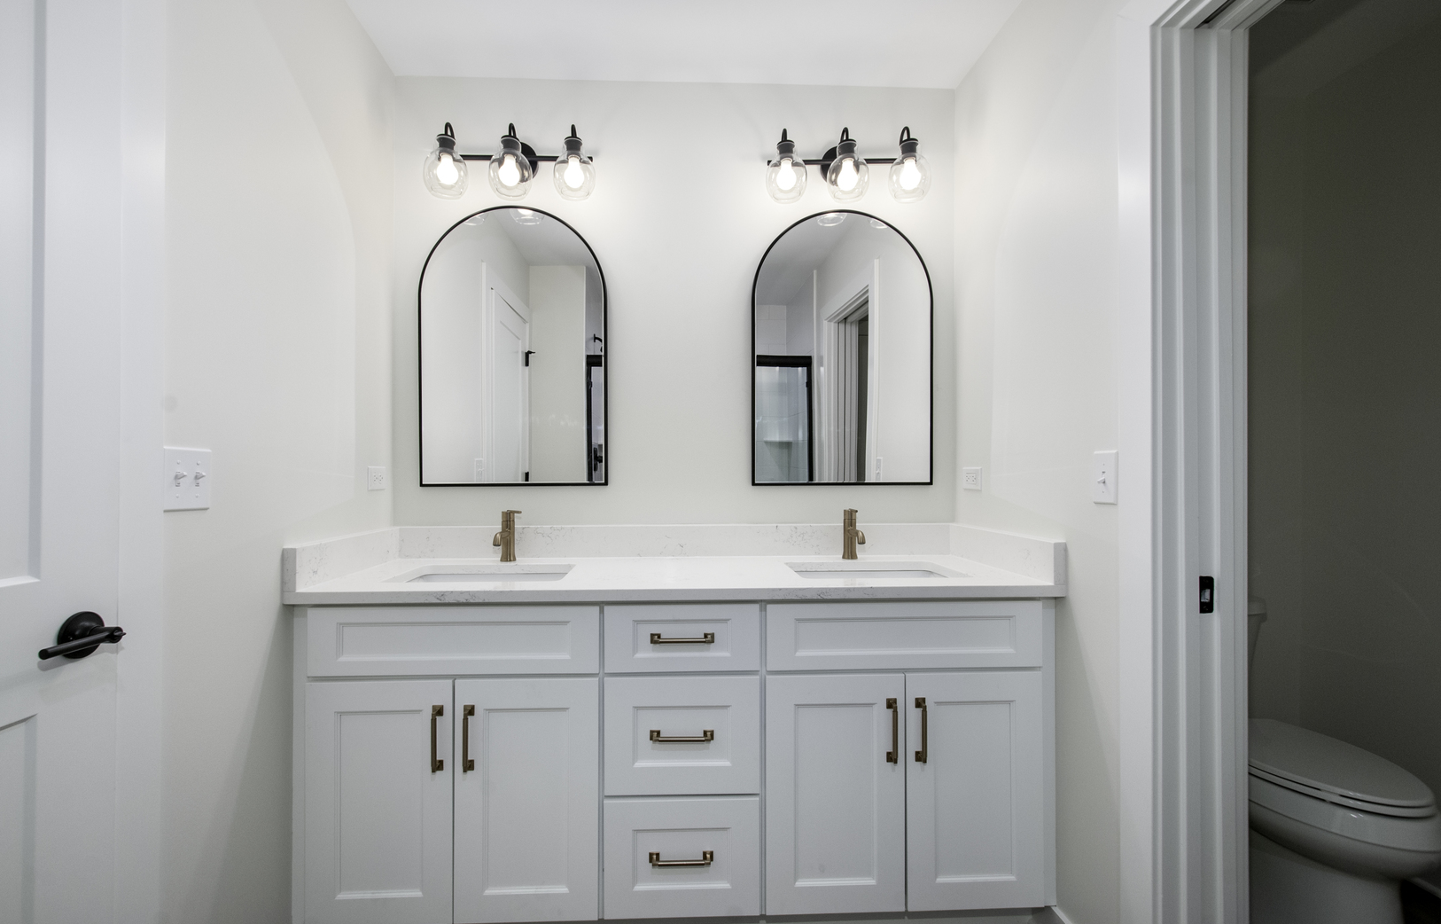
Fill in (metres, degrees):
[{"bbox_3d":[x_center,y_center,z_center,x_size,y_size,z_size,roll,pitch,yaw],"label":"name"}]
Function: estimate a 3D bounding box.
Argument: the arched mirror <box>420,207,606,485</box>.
[{"bbox_3d":[-0.667,-0.378,1.956,0.604,0.916,0.026,0,-1,-3],"label":"arched mirror"}]

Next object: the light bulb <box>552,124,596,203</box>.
[{"bbox_3d":[-0.449,-0.923,1.851,0.128,0.243,0.128,0,0,-2],"label":"light bulb"}]

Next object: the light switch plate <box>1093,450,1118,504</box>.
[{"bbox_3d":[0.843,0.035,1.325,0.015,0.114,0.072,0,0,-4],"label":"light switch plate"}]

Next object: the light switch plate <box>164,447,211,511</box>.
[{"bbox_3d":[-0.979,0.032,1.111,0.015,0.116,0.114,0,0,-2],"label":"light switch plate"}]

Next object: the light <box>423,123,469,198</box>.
[{"bbox_3d":[-0.846,-0.935,1.851,0.131,0.225,0.142,0,-1,-3],"label":"light"}]

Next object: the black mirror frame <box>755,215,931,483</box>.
[{"bbox_3d":[0.407,-0.379,2.008,0.604,0.916,0.026,0,-1,-3],"label":"black mirror frame"}]

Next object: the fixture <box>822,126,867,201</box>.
[{"bbox_3d":[0.393,-0.923,1.859,0.130,0.246,0.165,0,0,-2],"label":"fixture"}]

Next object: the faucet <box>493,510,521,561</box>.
[{"bbox_3d":[-0.663,0.230,1.842,0.056,0.162,0.150,0,-1,-3],"label":"faucet"}]

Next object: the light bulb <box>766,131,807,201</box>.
[{"bbox_3d":[0.208,-0.924,1.876,0.128,0.243,0.128,0,0,-2],"label":"light bulb"}]

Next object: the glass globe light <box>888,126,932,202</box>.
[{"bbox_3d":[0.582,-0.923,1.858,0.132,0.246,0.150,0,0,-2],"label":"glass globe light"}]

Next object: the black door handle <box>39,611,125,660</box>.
[{"bbox_3d":[-0.927,0.260,0.862,0.066,0.071,0.147,0,0,-2],"label":"black door handle"}]

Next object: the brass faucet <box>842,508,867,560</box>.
[{"bbox_3d":[0.425,0.231,1.895,0.050,0.162,0.150,0,-1,-3],"label":"brass faucet"}]

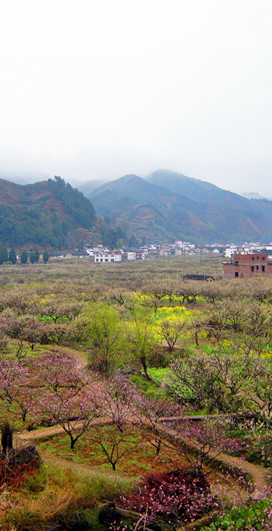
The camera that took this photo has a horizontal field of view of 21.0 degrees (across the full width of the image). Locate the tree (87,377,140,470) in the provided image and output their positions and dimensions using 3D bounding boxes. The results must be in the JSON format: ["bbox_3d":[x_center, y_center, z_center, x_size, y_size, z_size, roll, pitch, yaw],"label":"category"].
[{"bbox_3d":[-1.054,7.502,34.242,2.530,4.210,2.780,0,2,0],"label":"tree"}]

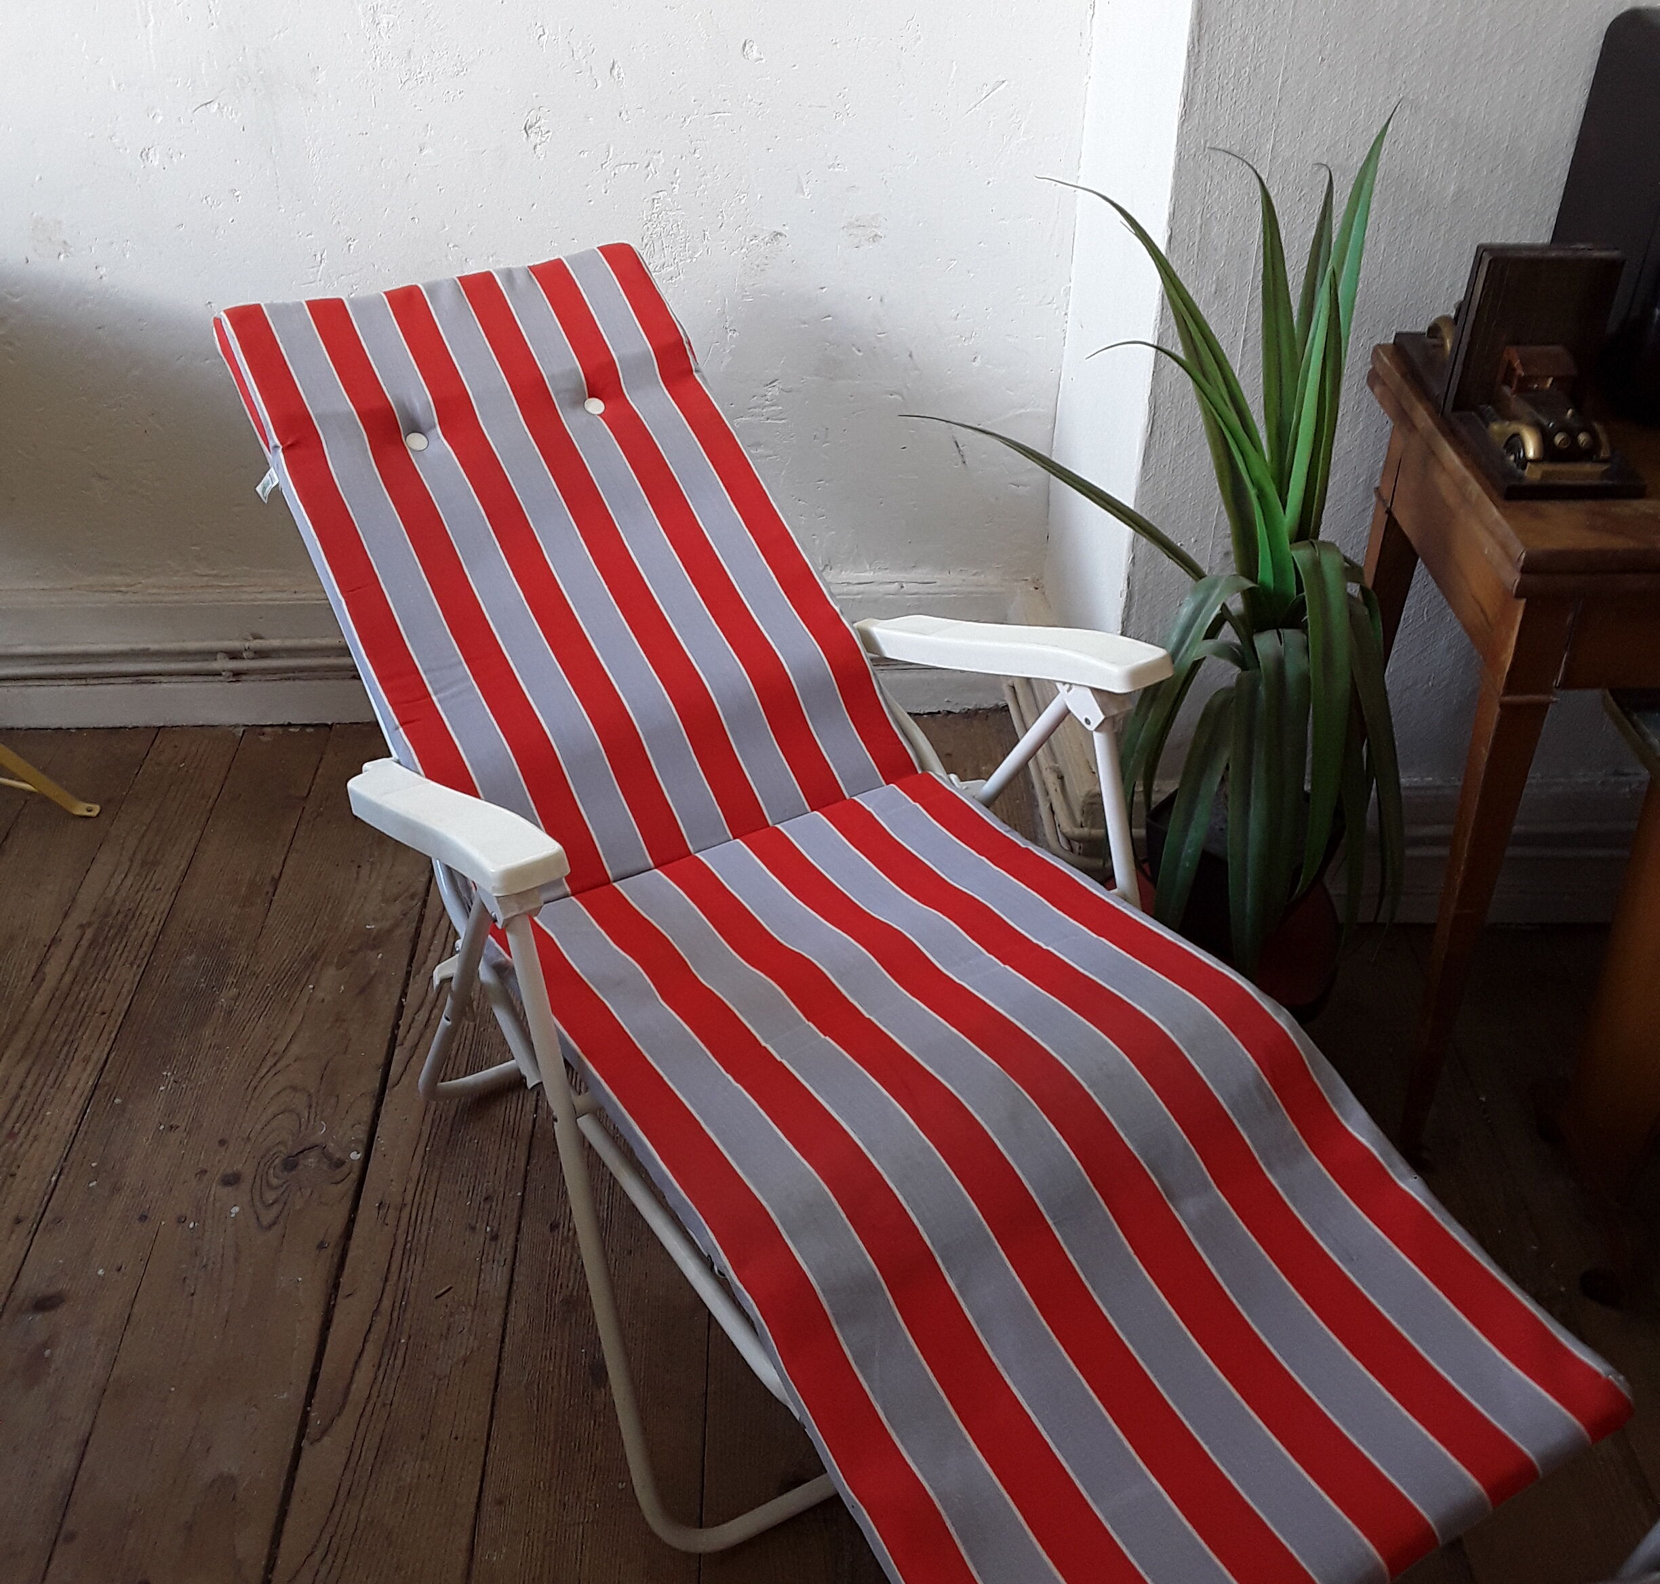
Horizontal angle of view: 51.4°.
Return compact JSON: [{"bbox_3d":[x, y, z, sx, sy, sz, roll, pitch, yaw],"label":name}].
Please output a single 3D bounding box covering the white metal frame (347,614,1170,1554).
[{"bbox_3d":[-0.030,0.163,1.599,0.600,0.660,0.650,-18,42,-21],"label":"white metal frame"}]

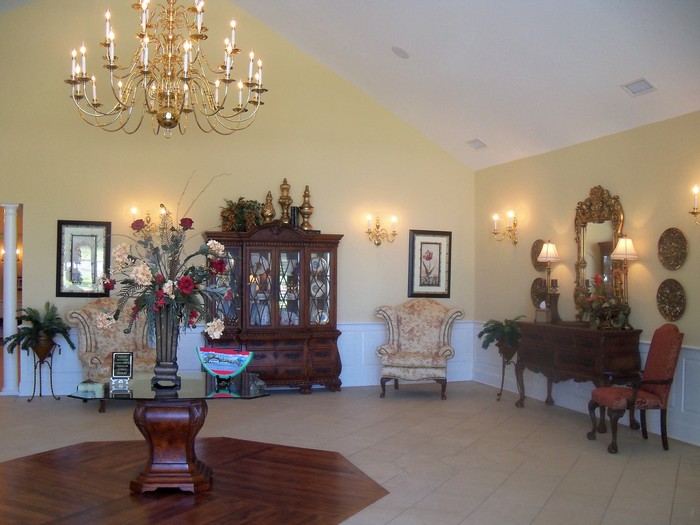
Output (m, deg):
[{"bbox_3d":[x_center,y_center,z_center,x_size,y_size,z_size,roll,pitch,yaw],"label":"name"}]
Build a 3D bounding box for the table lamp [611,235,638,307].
[{"bbox_3d":[2.620,0.193,6.730,0.261,0.910,0.261,1,-2,-18],"label":"table lamp"}]

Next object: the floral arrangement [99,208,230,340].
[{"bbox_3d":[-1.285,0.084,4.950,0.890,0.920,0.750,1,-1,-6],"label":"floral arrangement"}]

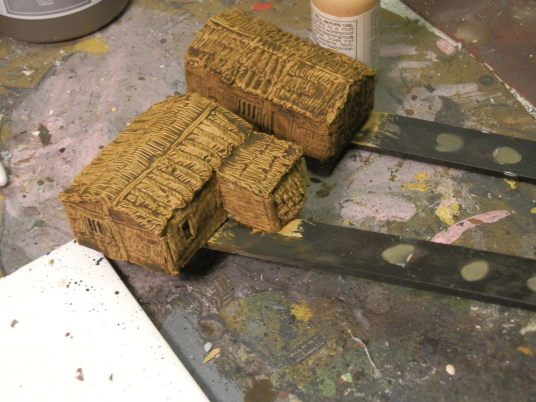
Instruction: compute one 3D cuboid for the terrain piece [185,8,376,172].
[{"bbox_3d":[0.005,-0.044,0.339,0.061,0.028,0.030,28,60,24],"label":"terrain piece"}]

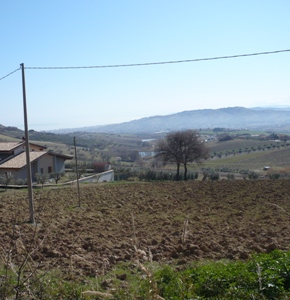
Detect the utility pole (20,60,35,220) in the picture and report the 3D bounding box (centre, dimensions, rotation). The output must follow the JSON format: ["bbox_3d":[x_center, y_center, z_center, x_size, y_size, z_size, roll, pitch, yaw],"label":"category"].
[{"bbox_3d":[-5.444,-0.244,18.746,0.230,7.460,0.220,-2,4,0],"label":"utility pole"}]

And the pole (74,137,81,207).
[{"bbox_3d":[-5.317,1.727,31.813,0.140,5.510,0.140,-4,4,0],"label":"pole"}]

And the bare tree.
[{"bbox_3d":[7.203,1.077,77.672,10.320,9.630,9.490,-1,4,0],"label":"bare tree"}]

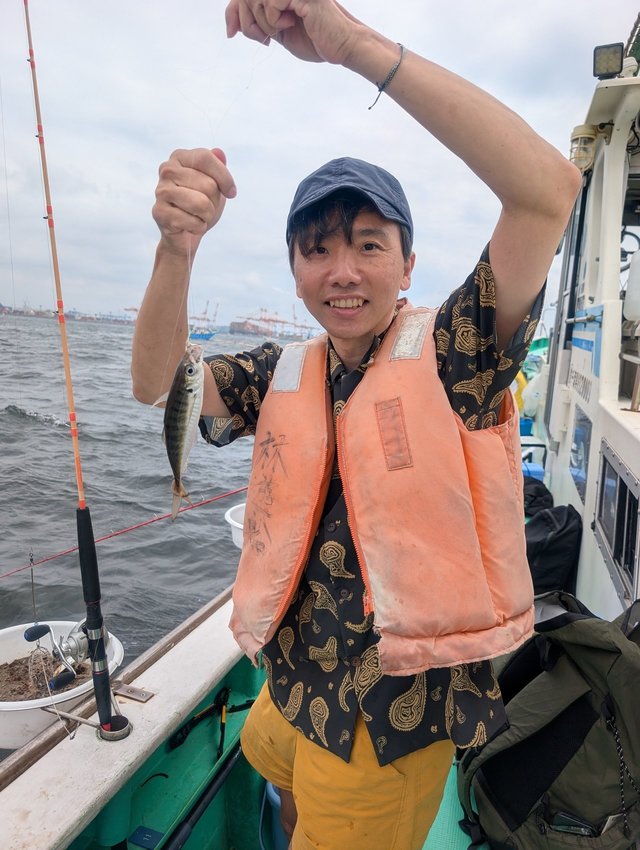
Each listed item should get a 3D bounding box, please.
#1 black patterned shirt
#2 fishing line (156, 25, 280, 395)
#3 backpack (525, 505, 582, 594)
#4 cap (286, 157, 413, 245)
[{"bbox_3d":[0.078,0.121,0.950,0.510,0.760,0.310,3,9,14],"label":"black patterned shirt"},{"bbox_3d":[-0.110,-0.234,0.640,0.130,0.390,0.080,5,9,5],"label":"fishing line"},{"bbox_3d":[1.253,0.708,3.250,0.360,0.520,0.280,8,10,26],"label":"backpack"},{"bbox_3d":[0.042,-0.332,0.860,0.180,0.135,0.260,1,8,10],"label":"cap"}]

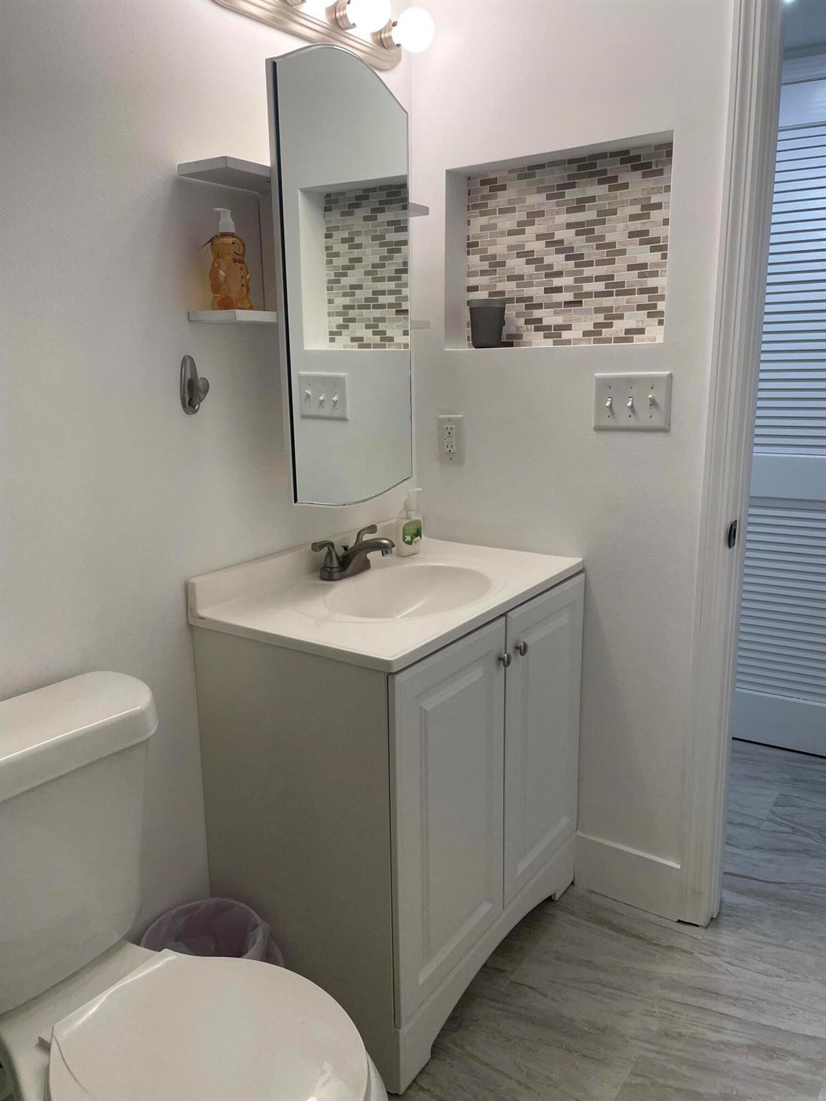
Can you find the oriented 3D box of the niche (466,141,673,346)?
[{"bbox_3d":[0.327,-0.668,1.861,0.534,0.405,0.103,8,16,34],"label":"niche"}]

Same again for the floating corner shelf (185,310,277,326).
[{"bbox_3d":[-0.303,-0.438,1.552,0.122,0.020,0.195,8,16,34],"label":"floating corner shelf"}]

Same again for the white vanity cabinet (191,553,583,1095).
[{"bbox_3d":[-0.006,0.481,1.845,0.481,0.861,0.752,8,16,34],"label":"white vanity cabinet"}]

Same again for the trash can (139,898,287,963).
[{"bbox_3d":[-0.390,0.854,1.573,0.240,0.275,0.240,-1,13,0],"label":"trash can"}]

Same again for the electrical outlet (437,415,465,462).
[{"bbox_3d":[0.095,-0.274,2.055,0.078,0.123,0.008,8,16,34],"label":"electrical outlet"}]

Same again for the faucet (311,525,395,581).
[{"bbox_3d":[-0.102,0.011,1.812,0.168,0.092,0.230,8,16,34],"label":"faucet"}]

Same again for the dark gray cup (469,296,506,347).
[{"bbox_3d":[0.178,-0.549,1.995,0.091,0.119,0.091,-1,13,0],"label":"dark gray cup"}]

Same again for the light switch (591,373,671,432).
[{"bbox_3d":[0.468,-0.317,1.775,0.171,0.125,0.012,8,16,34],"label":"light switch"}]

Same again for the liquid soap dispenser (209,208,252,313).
[{"bbox_3d":[-0.329,-0.527,1.498,0.062,0.179,0.088,8,16,34],"label":"liquid soap dispenser"}]

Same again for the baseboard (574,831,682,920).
[{"bbox_3d":[0.514,0.794,2.018,0.271,0.149,0.014,8,16,34],"label":"baseboard"}]

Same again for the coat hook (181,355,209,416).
[{"bbox_3d":[-0.394,-0.302,1.511,0.050,0.109,0.045,8,16,34],"label":"coat hook"}]

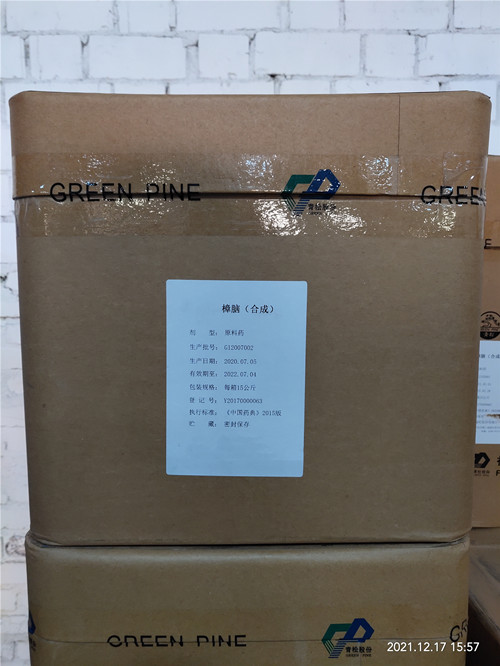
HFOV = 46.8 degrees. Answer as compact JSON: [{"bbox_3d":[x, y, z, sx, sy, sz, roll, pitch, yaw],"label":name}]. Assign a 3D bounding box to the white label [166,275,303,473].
[{"bbox_3d":[-0.011,0.036,0.440,0.106,0.150,0.004,1,5,0],"label":"white label"}]

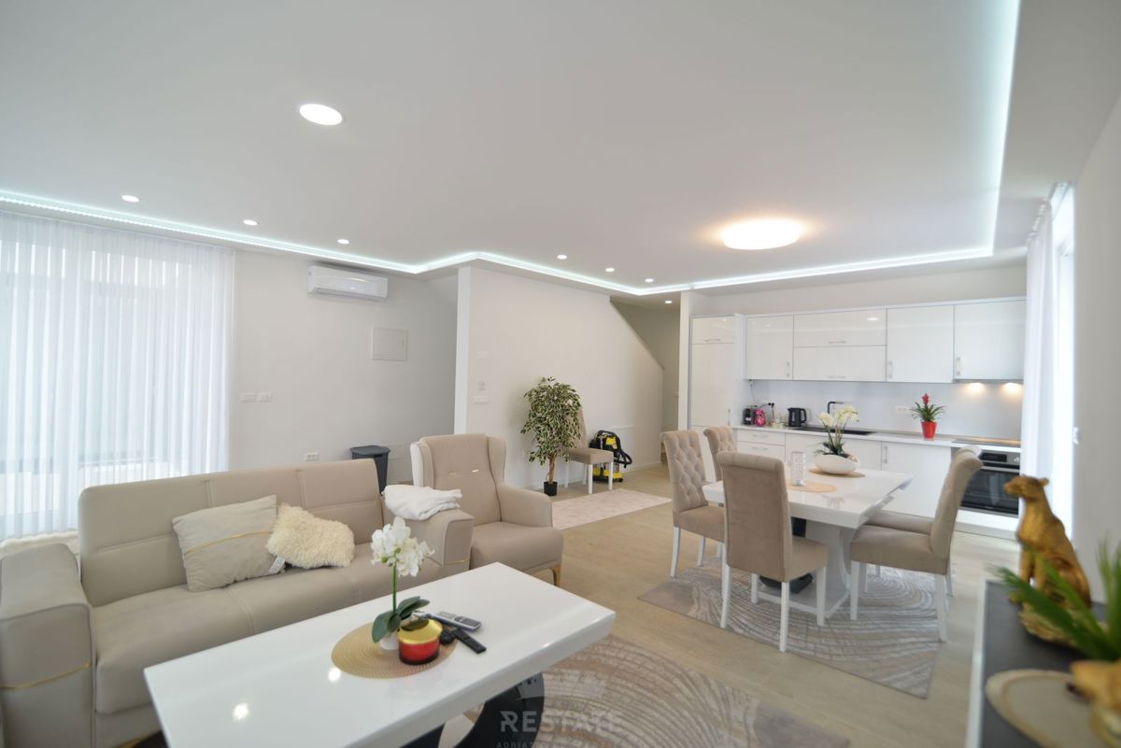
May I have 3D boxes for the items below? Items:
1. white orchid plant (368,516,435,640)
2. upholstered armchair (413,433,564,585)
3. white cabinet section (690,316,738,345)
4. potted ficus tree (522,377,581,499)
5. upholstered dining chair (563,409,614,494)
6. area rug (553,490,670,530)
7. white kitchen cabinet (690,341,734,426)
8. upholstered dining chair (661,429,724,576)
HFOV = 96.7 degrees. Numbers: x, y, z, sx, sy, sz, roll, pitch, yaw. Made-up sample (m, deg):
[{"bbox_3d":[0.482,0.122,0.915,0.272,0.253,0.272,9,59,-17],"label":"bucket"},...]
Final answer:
[{"bbox_3d":[-0.526,0.679,1.655,0.197,0.415,0.153,2,-1,-17],"label":"white orchid plant"},{"bbox_3d":[-0.520,0.932,3.355,0.810,1.000,0.790,1,-1,45],"label":"upholstered armchair"},{"bbox_3d":[2.242,-0.574,6.886,0.582,0.349,0.580,1,-1,44],"label":"white cabinet section"},{"bbox_3d":[-0.100,0.744,6.025,0.740,1.450,0.740,1,0,0],"label":"potted ficus tree"},{"bbox_3d":[0.324,0.967,6.436,0.620,1.020,0.450,1,-1,45],"label":"upholstered dining chair"},{"bbox_3d":[0.295,1.463,5.417,0.790,0.010,2.100,1,-1,45],"label":"area rug"},{"bbox_3d":[2.250,0.163,6.950,0.600,1.120,0.580,1,-1,45],"label":"white kitchen cabinet"},{"bbox_3d":[1.055,0.959,3.598,0.450,1.020,0.620,2,-1,-42],"label":"upholstered dining chair"}]

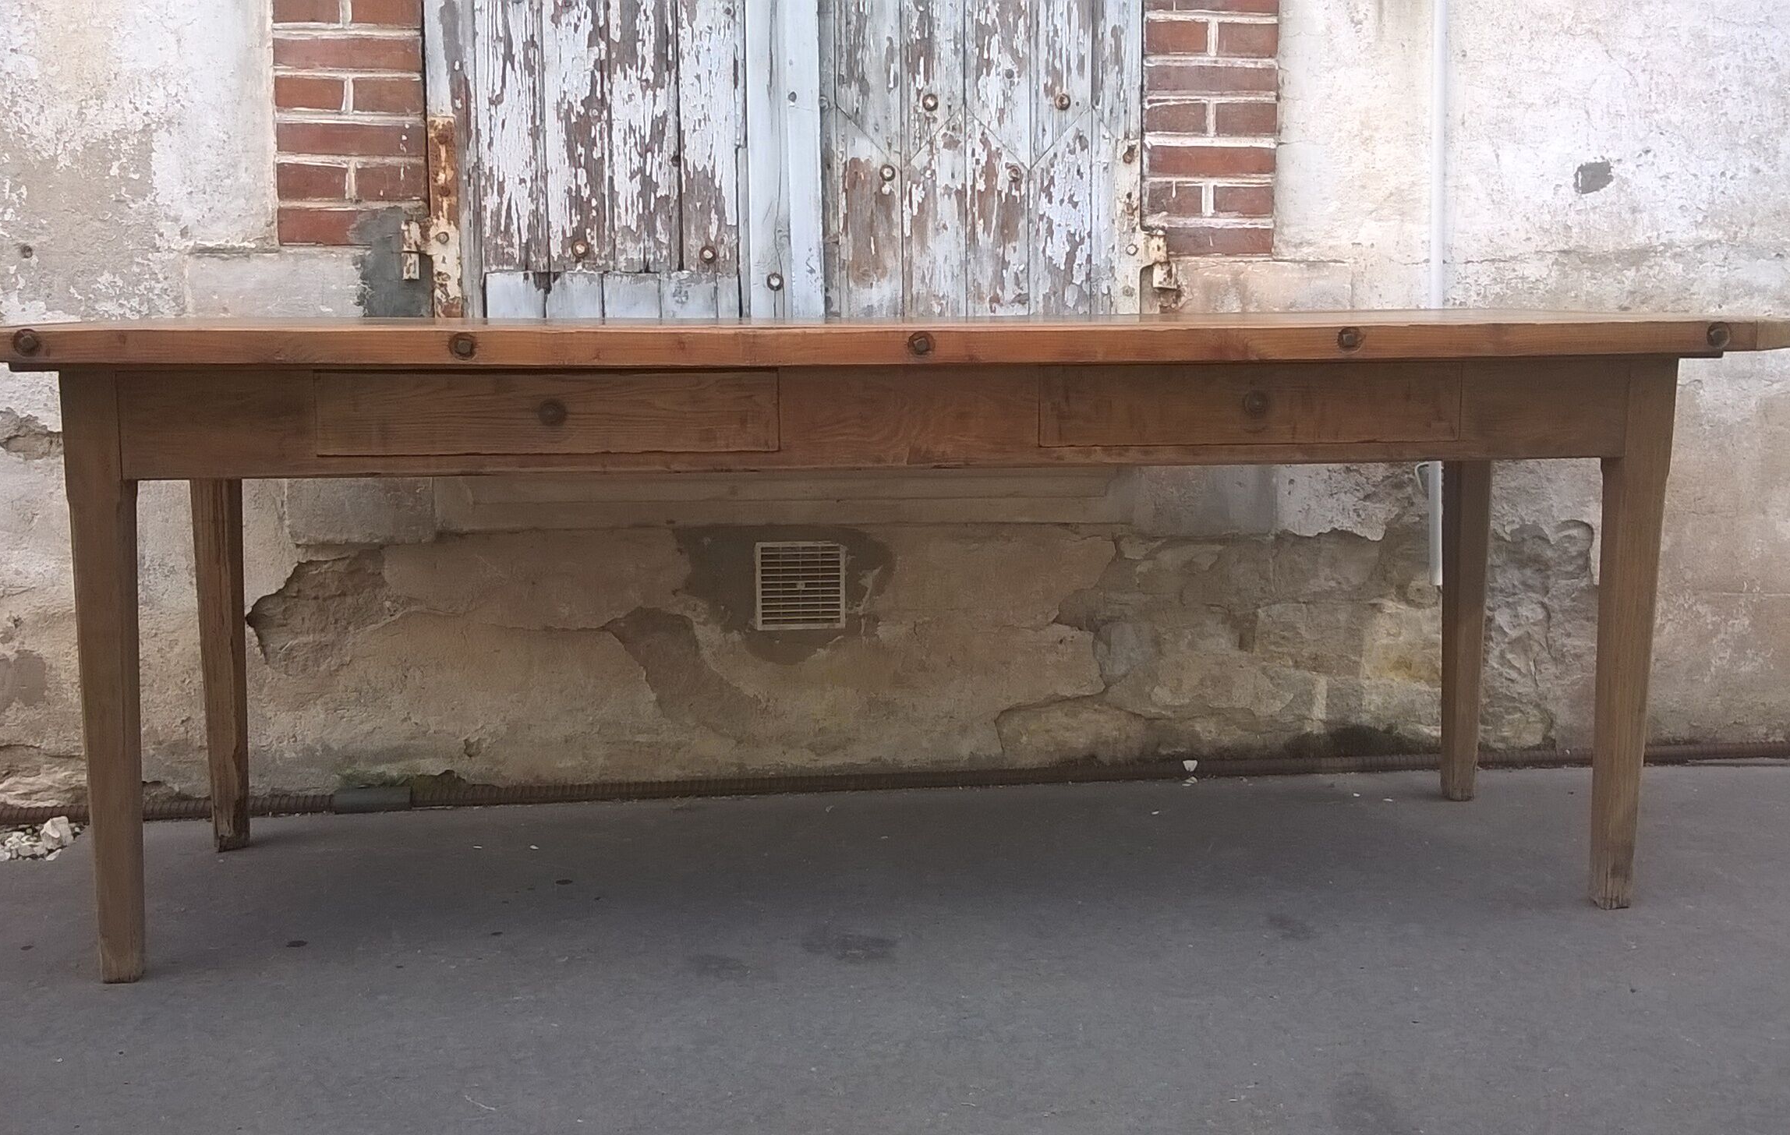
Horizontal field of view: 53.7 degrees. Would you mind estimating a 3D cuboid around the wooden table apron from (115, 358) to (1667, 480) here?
[{"bbox_3d":[0.028,-0.190,2.184,1.878,0.132,0.041,-1,9,-7],"label":"wooden table apron"}]

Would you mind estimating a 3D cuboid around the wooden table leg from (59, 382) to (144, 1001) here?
[{"bbox_3d":[-0.904,0.131,2.056,0.058,0.714,0.058,-1,9,-6],"label":"wooden table leg"}]

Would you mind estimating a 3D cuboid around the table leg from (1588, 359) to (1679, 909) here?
[{"bbox_3d":[0.931,0.089,2.261,0.058,0.707,0.058,-1,9,-6],"label":"table leg"}]

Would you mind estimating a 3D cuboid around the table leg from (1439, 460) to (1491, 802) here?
[{"bbox_3d":[0.877,0.021,2.731,0.058,0.699,0.058,-1,9,-6],"label":"table leg"}]

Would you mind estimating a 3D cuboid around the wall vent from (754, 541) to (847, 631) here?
[{"bbox_3d":[-0.149,0.031,2.817,0.142,0.140,0.017,-1,9,-6],"label":"wall vent"}]

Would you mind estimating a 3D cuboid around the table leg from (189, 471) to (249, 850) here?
[{"bbox_3d":[-0.958,0.063,2.525,0.058,0.706,0.058,-1,9,-6],"label":"table leg"}]

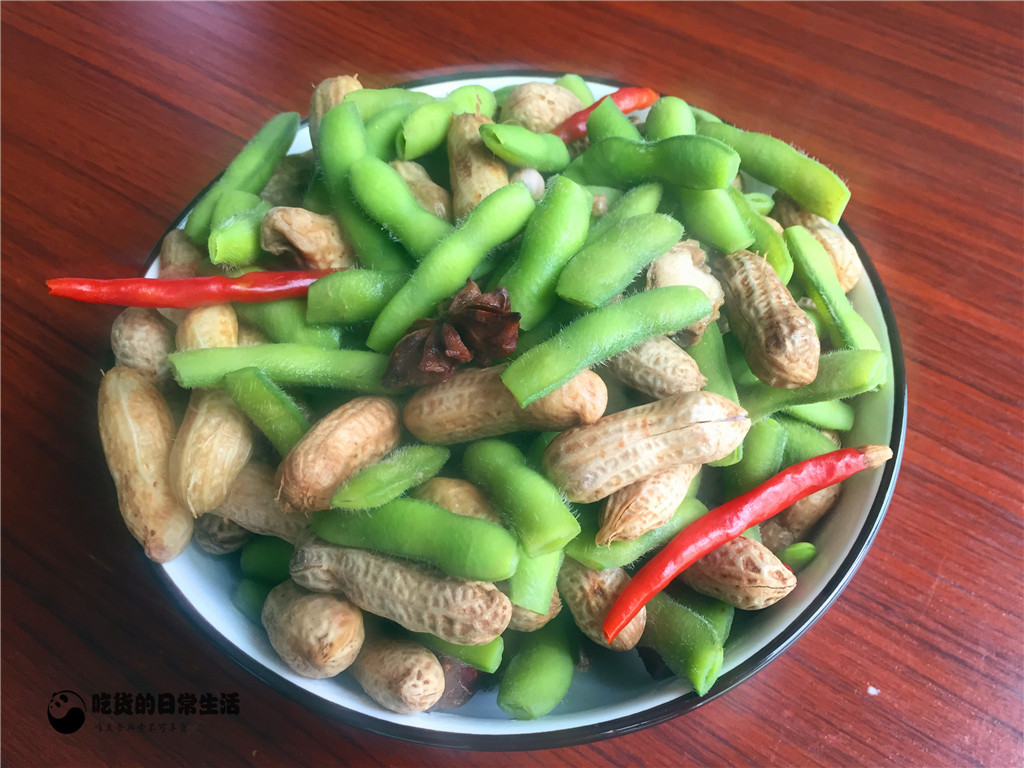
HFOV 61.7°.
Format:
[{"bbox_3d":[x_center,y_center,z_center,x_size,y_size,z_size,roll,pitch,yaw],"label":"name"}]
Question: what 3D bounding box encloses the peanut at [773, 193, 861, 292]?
[{"bbox_3d":[0.077,-0.037,0.221,0.013,0.013,0.032,-26,68,-14],"label":"peanut"}]

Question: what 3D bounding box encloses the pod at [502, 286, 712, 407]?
[{"bbox_3d":[0.021,-0.008,0.178,0.048,0.011,0.012,-22,60,-9],"label":"pod"}]

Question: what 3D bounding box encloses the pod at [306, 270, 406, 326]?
[{"bbox_3d":[-0.030,-0.022,0.192,0.031,0.009,0.012,-12,58,-10],"label":"pod"}]

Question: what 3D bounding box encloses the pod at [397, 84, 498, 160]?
[{"bbox_3d":[-0.017,-0.074,0.241,0.012,0.011,0.037,38,58,22],"label":"pod"}]

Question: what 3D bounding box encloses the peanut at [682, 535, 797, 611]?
[{"bbox_3d":[0.047,0.039,0.183,0.028,0.015,0.015,15,61,8],"label":"peanut"}]

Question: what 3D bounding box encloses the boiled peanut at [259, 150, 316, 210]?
[{"bbox_3d":[-0.063,-0.056,0.238,0.033,0.016,0.017,-42,67,-18],"label":"boiled peanut"}]

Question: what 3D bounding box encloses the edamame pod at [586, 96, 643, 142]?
[{"bbox_3d":[0.033,-0.063,0.233,0.013,0.011,0.035,-26,74,-11],"label":"edamame pod"}]

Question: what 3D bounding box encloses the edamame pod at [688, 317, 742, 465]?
[{"bbox_3d":[0.045,-0.001,0.193,0.011,0.009,0.040,-5,70,-2],"label":"edamame pod"}]

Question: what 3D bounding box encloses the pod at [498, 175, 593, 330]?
[{"bbox_3d":[0.009,-0.031,0.197,0.014,0.011,0.042,13,68,12],"label":"pod"}]

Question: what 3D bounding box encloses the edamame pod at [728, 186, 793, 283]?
[{"bbox_3d":[0.058,-0.037,0.206,0.013,0.010,0.030,-11,57,-6],"label":"edamame pod"}]

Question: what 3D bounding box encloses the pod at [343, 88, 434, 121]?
[{"bbox_3d":[-0.031,-0.077,0.240,0.031,0.009,0.011,4,57,-2],"label":"pod"}]

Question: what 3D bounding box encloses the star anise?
[{"bbox_3d":[-0.013,-0.010,0.177,0.030,0.014,0.027,-8,67,-2],"label":"star anise"}]

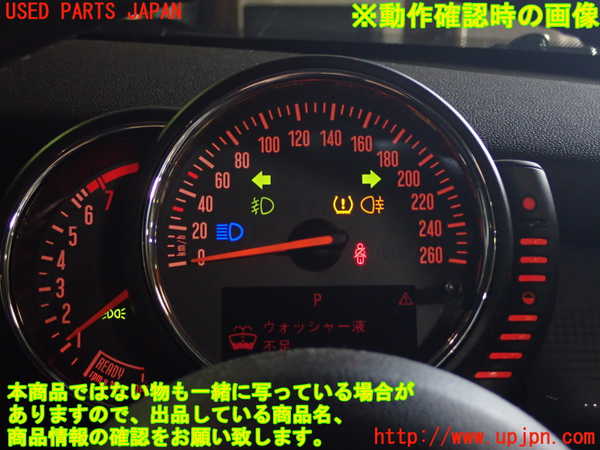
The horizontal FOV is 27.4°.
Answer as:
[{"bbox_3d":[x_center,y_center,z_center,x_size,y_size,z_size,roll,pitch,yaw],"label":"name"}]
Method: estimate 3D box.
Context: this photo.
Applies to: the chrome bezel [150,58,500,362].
[{"bbox_3d":[0.008,0.003,0.453,0.133,0.133,0.030,0,-17,-1],"label":"chrome bezel"}]

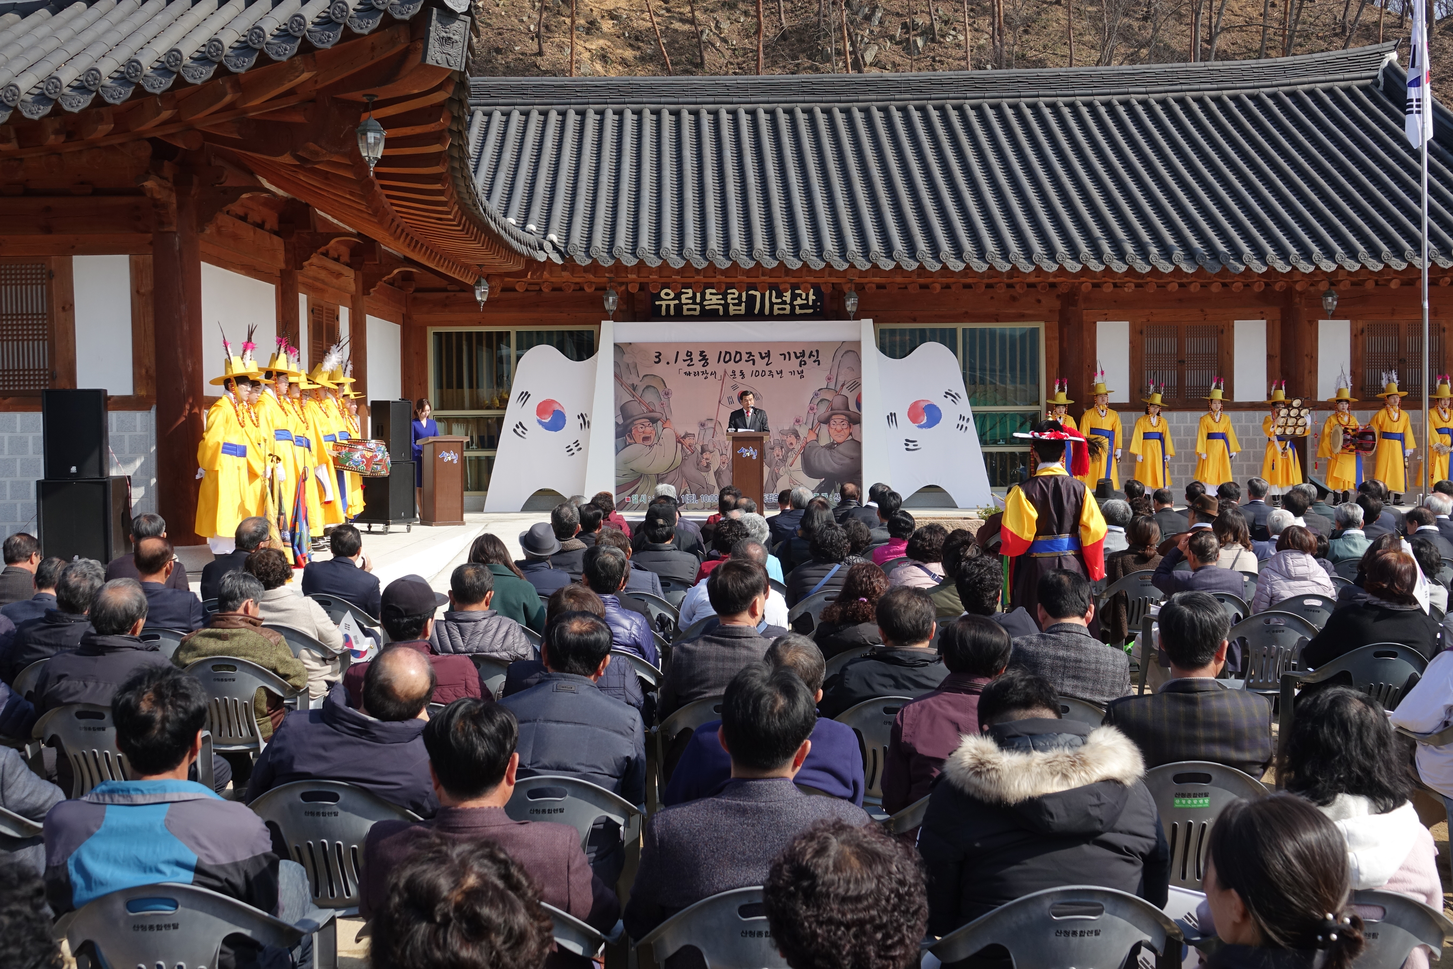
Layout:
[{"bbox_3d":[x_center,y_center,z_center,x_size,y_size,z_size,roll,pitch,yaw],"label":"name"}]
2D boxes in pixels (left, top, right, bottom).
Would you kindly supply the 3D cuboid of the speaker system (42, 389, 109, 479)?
[{"bbox_3d":[-5.471,-0.421,13.262,0.480,0.745,0.430,-1,2,-10],"label":"speaker system"}]

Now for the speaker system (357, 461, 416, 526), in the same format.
[{"bbox_3d":[-4.138,0.109,19.182,0.550,0.710,0.540,0,2,29],"label":"speaker system"}]

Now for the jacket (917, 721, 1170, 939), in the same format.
[{"bbox_3d":[0.688,0.826,3.429,0.540,0.680,0.480,-1,2,-2],"label":"jacket"}]

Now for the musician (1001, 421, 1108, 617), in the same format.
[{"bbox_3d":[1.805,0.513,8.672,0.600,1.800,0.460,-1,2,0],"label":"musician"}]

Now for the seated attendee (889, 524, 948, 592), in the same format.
[{"bbox_3d":[1.175,0.826,9.704,0.500,1.200,0.750,0,2,0],"label":"seated attendee"}]

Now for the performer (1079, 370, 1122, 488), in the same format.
[{"bbox_3d":[5.461,-0.638,23.034,0.620,1.960,0.420,-1,2,-1],"label":"performer"}]

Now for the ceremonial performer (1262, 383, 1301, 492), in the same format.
[{"bbox_3d":[8.092,-0.583,22.870,0.620,1.800,0.500,-1,2,-1],"label":"ceremonial performer"}]

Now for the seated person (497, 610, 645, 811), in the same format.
[{"bbox_3d":[-0.421,0.938,4.545,0.500,1.220,0.780,-1,2,0],"label":"seated person"}]

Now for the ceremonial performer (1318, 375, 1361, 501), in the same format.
[{"bbox_3d":[9.158,-0.670,23.494,0.590,1.940,0.480,-1,2,0],"label":"ceremonial performer"}]

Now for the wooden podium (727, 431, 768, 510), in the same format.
[{"bbox_3d":[0.289,-0.141,21.683,0.590,1.170,0.450,-1,2,-1],"label":"wooden podium"}]

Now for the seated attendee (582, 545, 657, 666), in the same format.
[{"bbox_3d":[-0.515,0.900,7.211,0.520,1.250,0.780,0,2,0],"label":"seated attendee"}]

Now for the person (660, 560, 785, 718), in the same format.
[{"bbox_3d":[0.001,0.899,6.054,0.500,1.245,0.800,0,2,3],"label":"person"}]

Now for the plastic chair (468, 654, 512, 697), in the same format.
[{"bbox_3d":[-1.096,1.122,6.987,0.600,0.830,0.580,0,2,1],"label":"plastic chair"}]

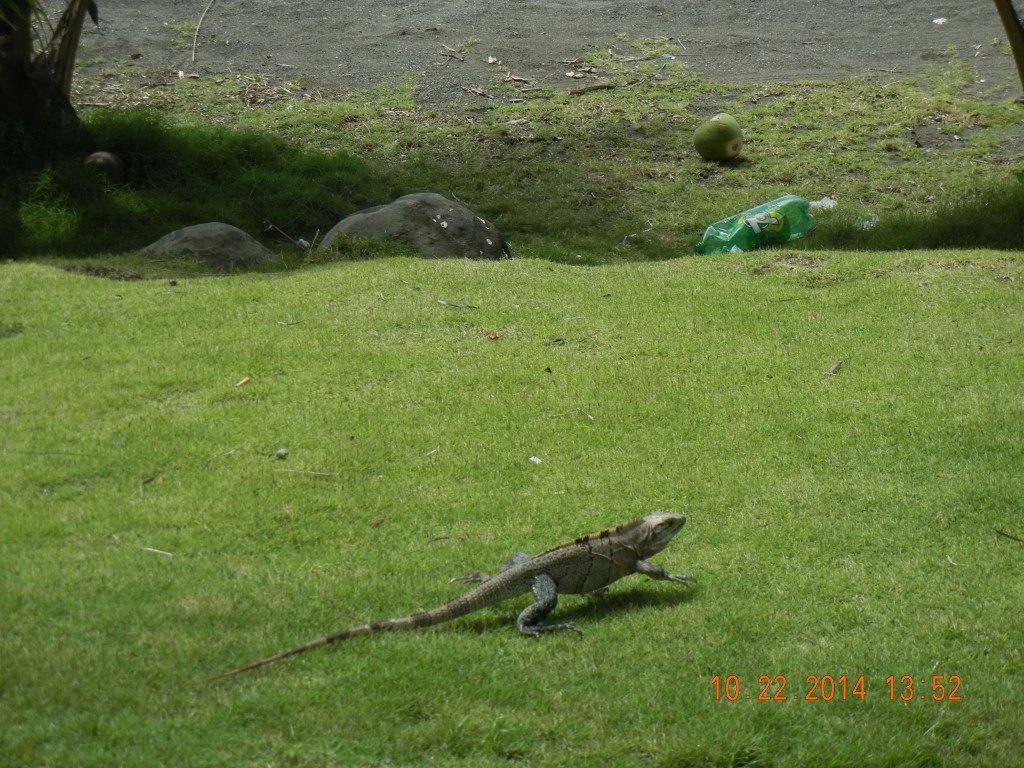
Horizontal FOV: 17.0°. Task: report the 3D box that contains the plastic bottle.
[{"bbox_3d":[0.674,-0.442,9.500,0.350,0.118,0.118,-20,12,-25],"label":"plastic bottle"}]

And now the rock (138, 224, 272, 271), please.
[{"bbox_3d":[-0.828,-0.364,9.300,0.340,0.150,0.270,0,12,0],"label":"rock"}]

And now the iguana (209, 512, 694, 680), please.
[{"bbox_3d":[-0.130,0.300,5.624,0.960,0.170,0.340,-7,13,-31],"label":"iguana"}]

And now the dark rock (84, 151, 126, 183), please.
[{"bbox_3d":[-1.306,-0.694,11.000,0.140,0.115,0.135,0,12,0],"label":"dark rock"}]

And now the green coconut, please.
[{"bbox_3d":[0.701,-0.841,11.700,0.168,0.165,0.168,0,12,0],"label":"green coconut"}]

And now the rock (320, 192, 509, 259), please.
[{"bbox_3d":[-0.270,-0.425,9.500,0.490,0.220,0.360,0,12,0],"label":"rock"}]

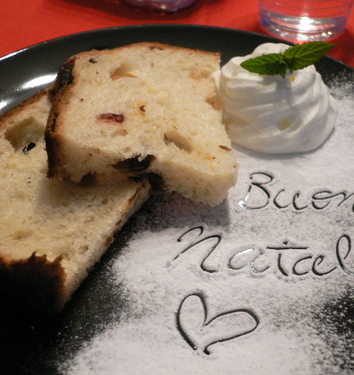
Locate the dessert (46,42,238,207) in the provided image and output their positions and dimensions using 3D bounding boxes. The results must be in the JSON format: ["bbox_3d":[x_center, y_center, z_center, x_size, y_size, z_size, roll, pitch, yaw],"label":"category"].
[{"bbox_3d":[-0.016,-0.036,0.250,0.081,0.025,0.087,6,43,-9],"label":"dessert"}]

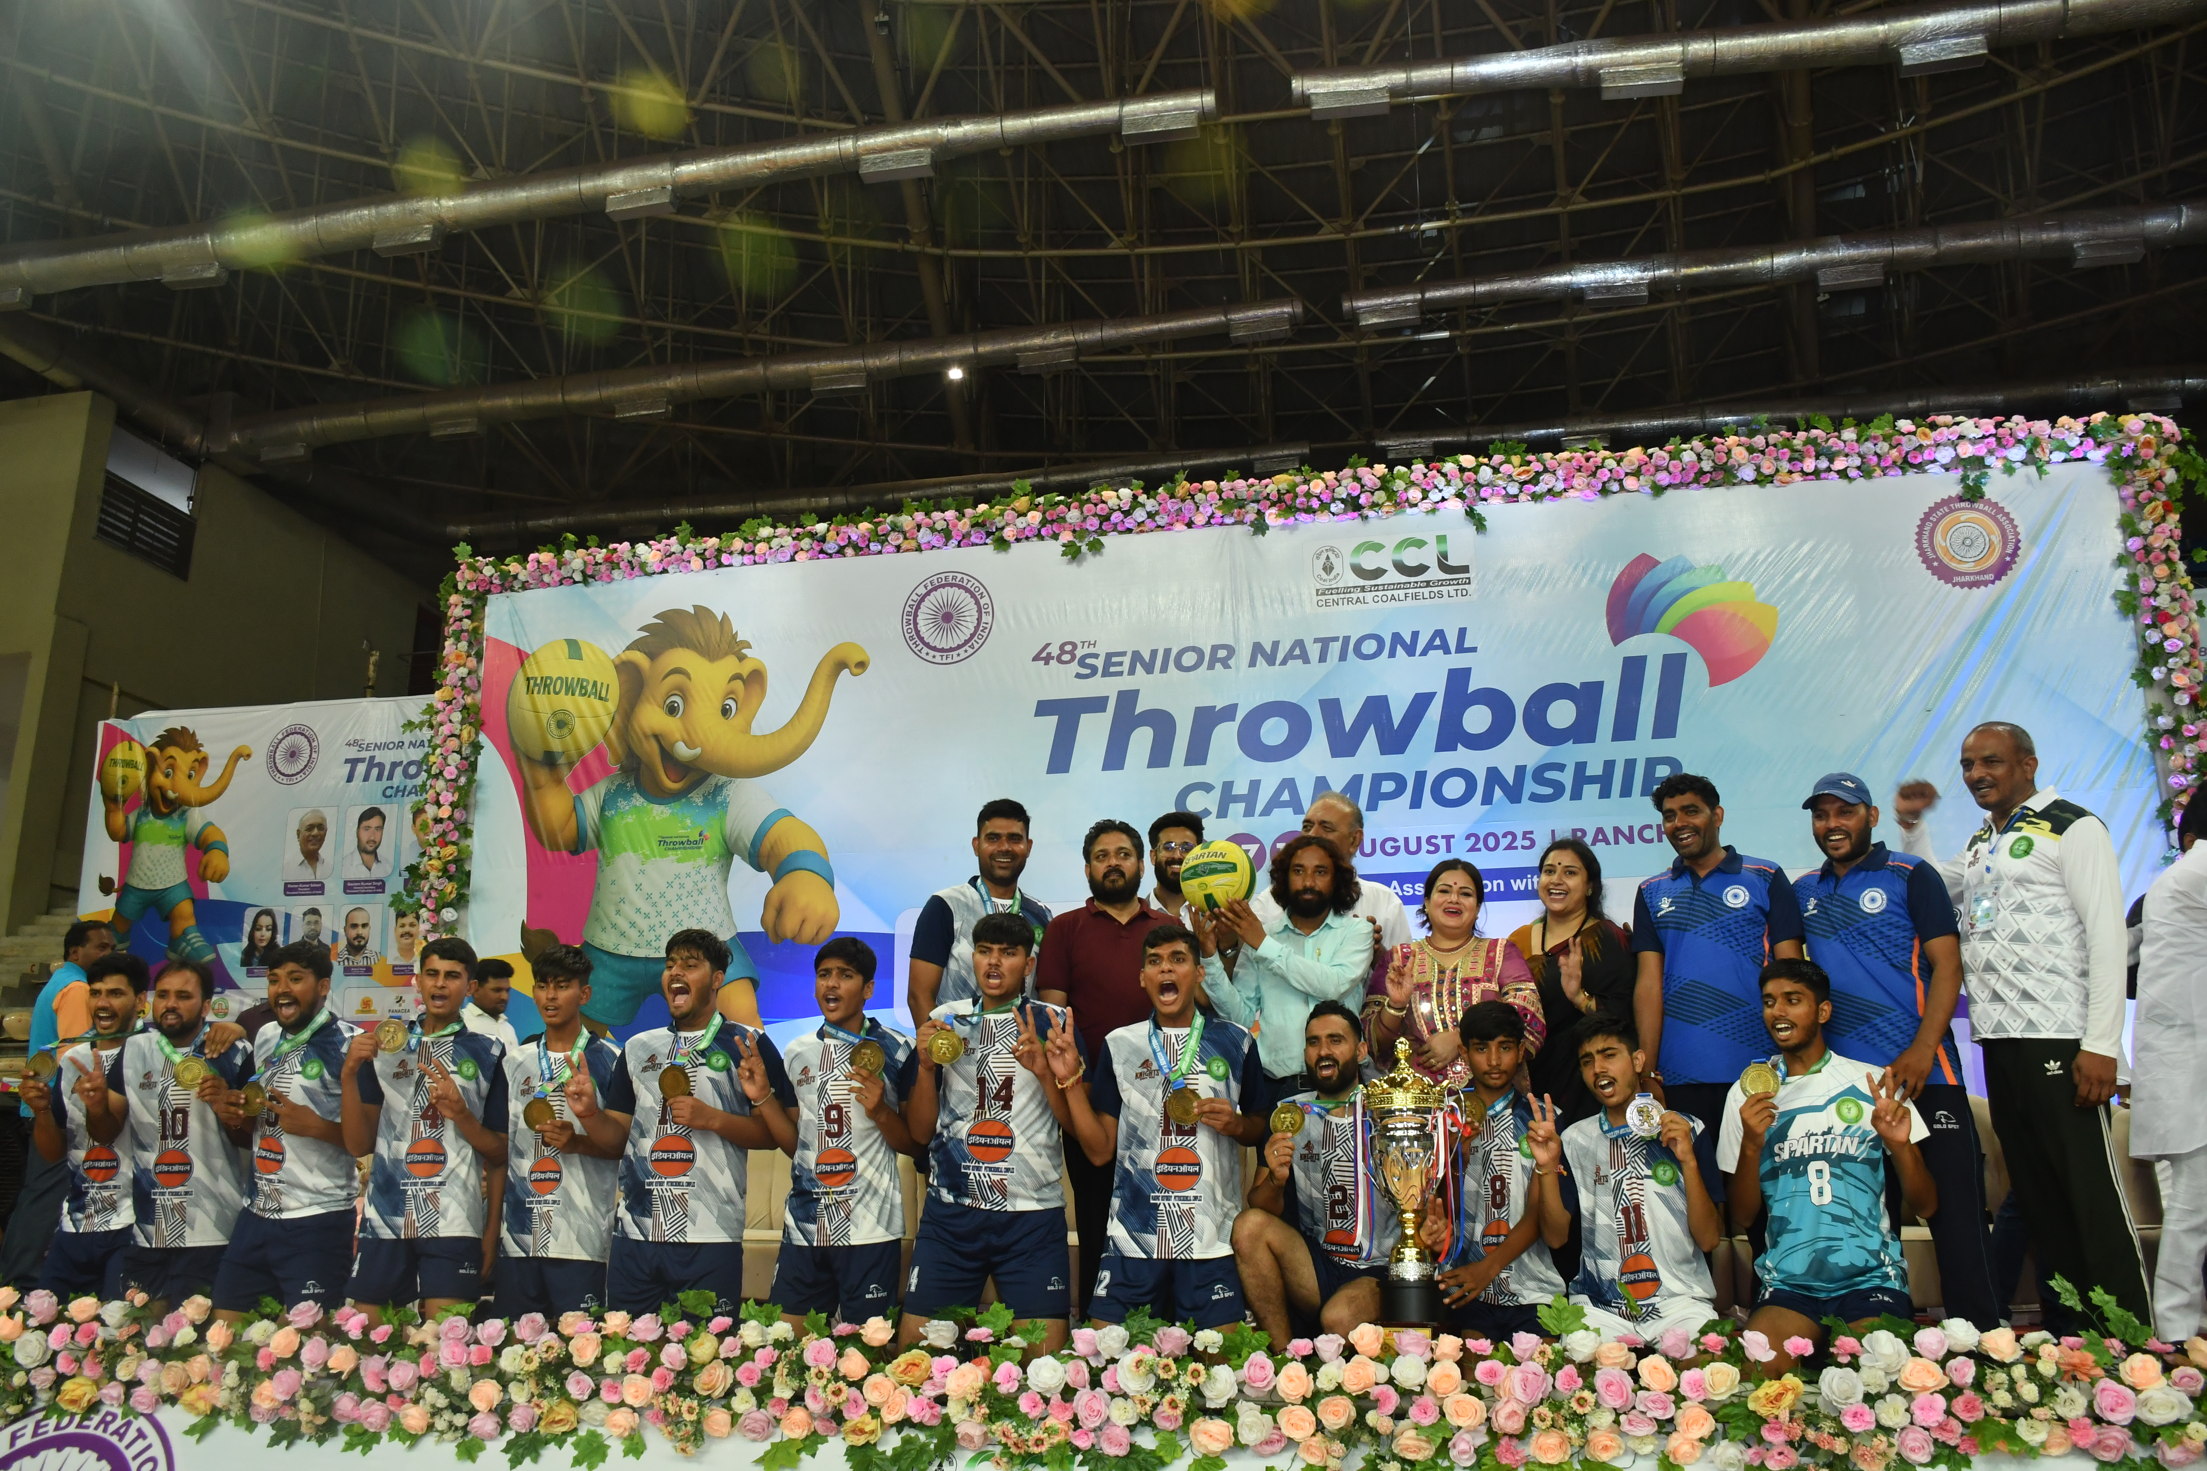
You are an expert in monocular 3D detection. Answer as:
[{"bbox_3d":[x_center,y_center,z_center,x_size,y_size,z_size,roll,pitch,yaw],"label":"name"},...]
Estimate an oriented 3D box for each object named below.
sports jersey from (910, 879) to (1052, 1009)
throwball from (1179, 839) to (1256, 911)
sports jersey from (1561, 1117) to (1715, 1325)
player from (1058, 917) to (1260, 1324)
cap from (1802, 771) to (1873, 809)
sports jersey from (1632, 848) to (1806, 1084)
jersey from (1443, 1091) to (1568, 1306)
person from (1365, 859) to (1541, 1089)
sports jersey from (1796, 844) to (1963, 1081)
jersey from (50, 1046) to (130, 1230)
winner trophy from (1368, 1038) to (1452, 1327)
[{"bbox_3d":[-0.332,0.787,5.100,0.510,0.700,0.290,-2,-11,4],"label":"sports jersey"},{"bbox_3d":[0.322,0.395,4.680,0.212,0.212,0.212,-3,-12,10],"label":"throwball"},{"bbox_3d":[1.369,1.218,4.220,0.410,0.530,0.270,-9,-14,33],"label":"sports jersey"},{"bbox_3d":[0.166,1.136,4.360,0.570,1.240,0.500,-3,-12,11],"label":"player"},{"bbox_3d":[2.150,0.167,4.850,0.175,0.120,0.250,-12,-16,42],"label":"cap"},{"bbox_3d":[1.857,0.698,5.000,0.490,0.690,0.280,-8,-13,29],"label":"sports jersey"},{"bbox_3d":[1.080,1.235,4.420,0.410,0.560,0.270,-7,-13,26],"label":"jersey"},{"bbox_3d":[1.018,1.126,4.800,0.510,1.520,0.340,-4,-12,13],"label":"person"},{"bbox_3d":[2.295,0.674,4.900,0.490,0.690,0.280,-9,-14,35],"label":"sports jersey"},{"bbox_3d":[-3.156,1.303,5.320,0.450,0.620,0.280,-2,-11,3],"label":"jersey"},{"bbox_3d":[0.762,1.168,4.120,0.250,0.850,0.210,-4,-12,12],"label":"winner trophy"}]

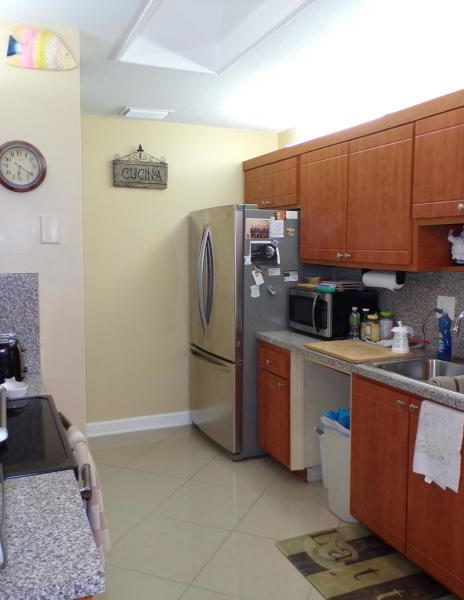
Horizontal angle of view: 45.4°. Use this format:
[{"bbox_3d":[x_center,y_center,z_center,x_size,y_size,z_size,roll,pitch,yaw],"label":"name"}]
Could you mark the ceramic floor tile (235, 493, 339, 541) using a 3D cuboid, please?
[{"bbox_3d":[0.343,1.204,3.056,0.509,0.010,0.509,2,6,22],"label":"ceramic floor tile"}]

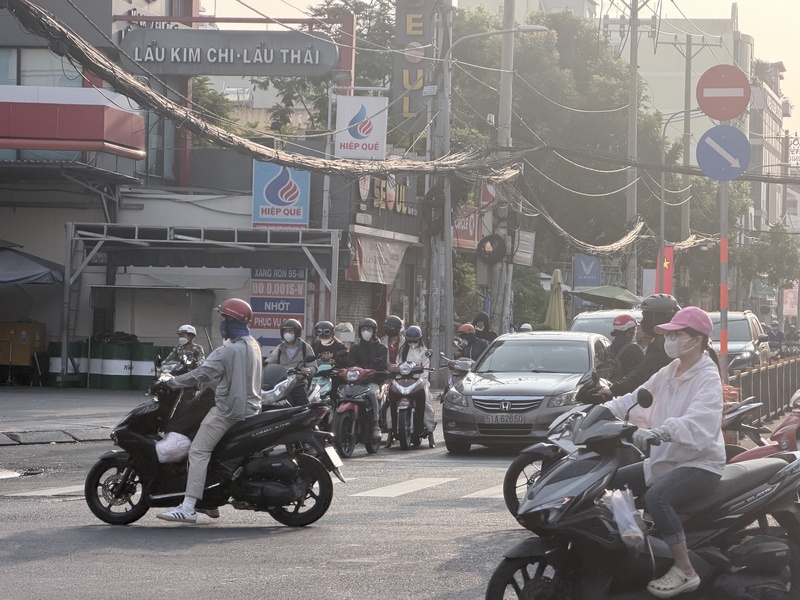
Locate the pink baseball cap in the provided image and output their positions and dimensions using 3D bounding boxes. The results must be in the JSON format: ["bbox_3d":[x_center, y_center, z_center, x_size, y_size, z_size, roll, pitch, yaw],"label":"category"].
[{"bbox_3d":[1.178,0.090,9.600,0.260,0.130,0.180,1,-1,-26],"label":"pink baseball cap"}]

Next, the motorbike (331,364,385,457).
[{"bbox_3d":[-0.400,1.267,27.000,0.690,1.070,1.900,0,-1,16],"label":"motorbike"}]

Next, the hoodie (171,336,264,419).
[{"bbox_3d":[-1.305,0.555,16.600,0.620,0.620,0.520,0,-1,6],"label":"hoodie"}]

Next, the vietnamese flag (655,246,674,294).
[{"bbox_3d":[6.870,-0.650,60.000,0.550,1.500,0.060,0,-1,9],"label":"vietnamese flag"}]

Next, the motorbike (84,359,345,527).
[{"bbox_3d":[-1.315,1.068,16.650,1.870,1.130,0.690,1,-1,1],"label":"motorbike"}]

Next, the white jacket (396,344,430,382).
[{"bbox_3d":[0.160,0.820,29.000,0.460,0.510,0.380,0,-1,6],"label":"white jacket"}]

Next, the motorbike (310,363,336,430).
[{"bbox_3d":[-0.960,1.320,28.800,0.700,1.100,1.880,0,-1,-3],"label":"motorbike"}]

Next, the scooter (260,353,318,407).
[{"bbox_3d":[-1.110,1.226,25.800,0.700,1.110,1.900,0,-1,29],"label":"scooter"}]

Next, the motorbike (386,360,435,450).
[{"bbox_3d":[0.145,1.297,28.900,0.680,1.090,1.900,0,-1,6],"label":"motorbike"}]

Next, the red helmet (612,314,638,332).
[{"bbox_3d":[2.345,0.250,24.200,0.280,0.180,0.230,1,-1,-37],"label":"red helmet"}]

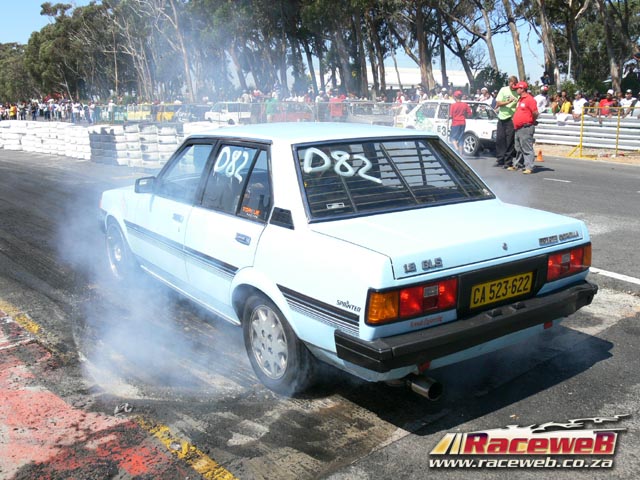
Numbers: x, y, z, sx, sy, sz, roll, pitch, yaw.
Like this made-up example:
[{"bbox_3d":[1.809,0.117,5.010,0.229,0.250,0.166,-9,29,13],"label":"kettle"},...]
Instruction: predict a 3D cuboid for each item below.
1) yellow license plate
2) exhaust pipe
[{"bbox_3d":[0.865,0.238,3.055,0.440,0.117,0.020,-9,17,-35],"label":"yellow license plate"},{"bbox_3d":[0.474,0.664,2.941,0.085,0.085,0.165,-9,15,-35],"label":"exhaust pipe"}]

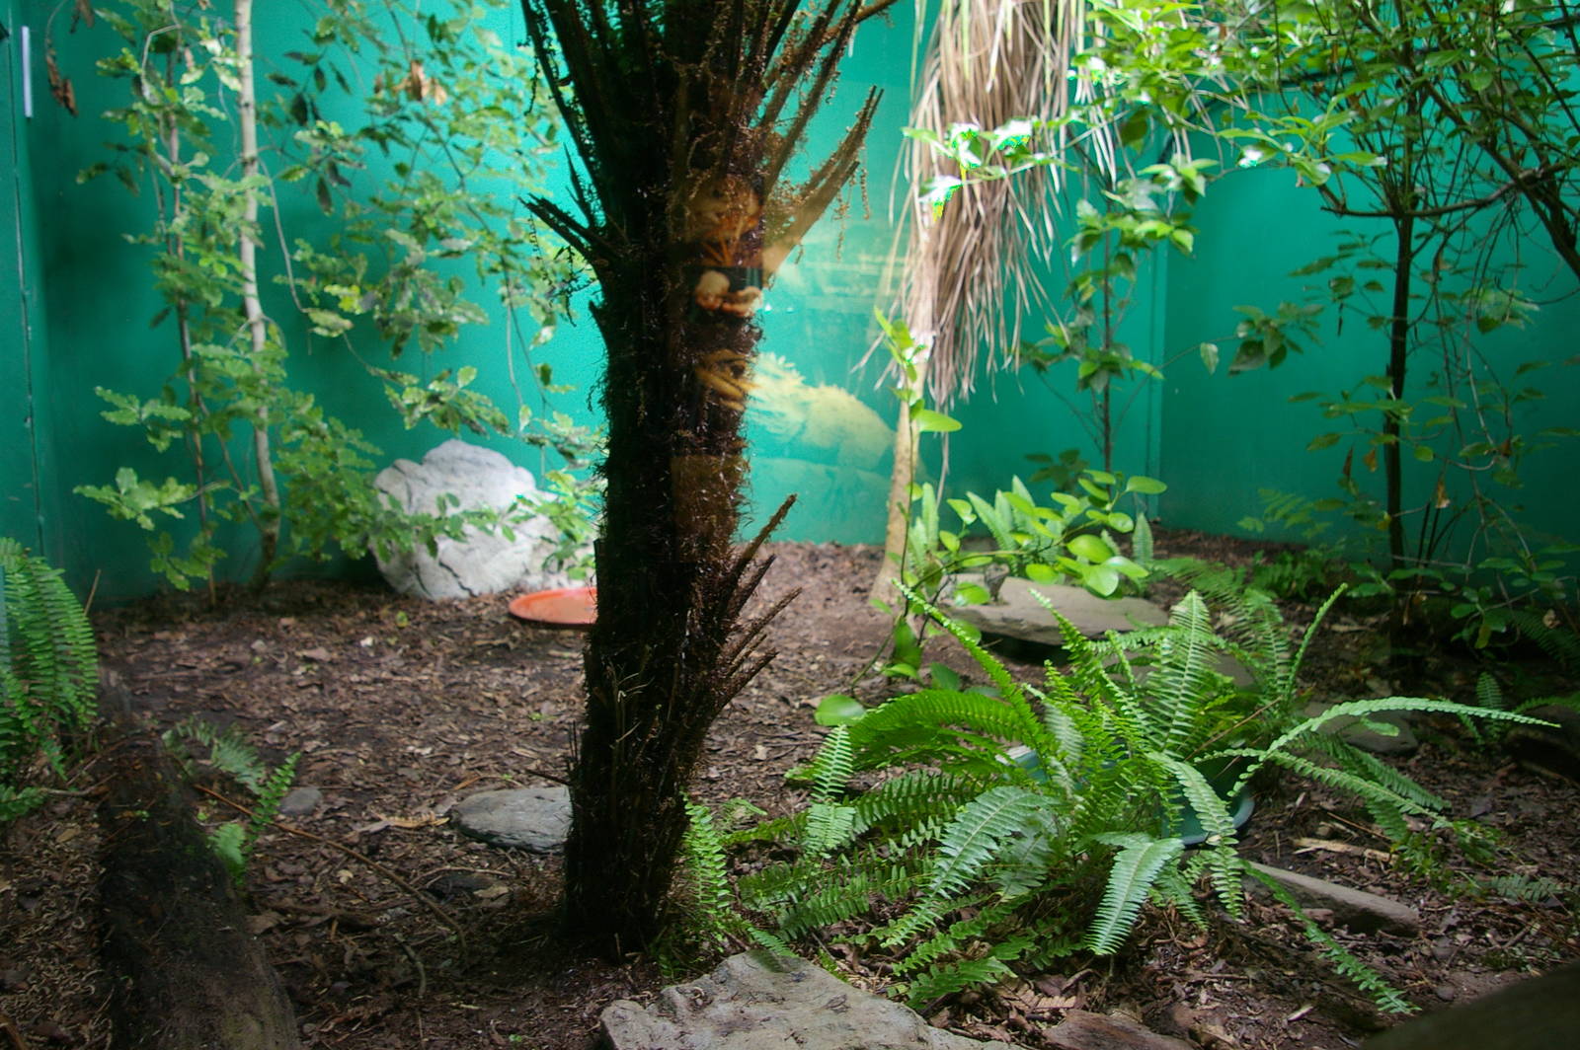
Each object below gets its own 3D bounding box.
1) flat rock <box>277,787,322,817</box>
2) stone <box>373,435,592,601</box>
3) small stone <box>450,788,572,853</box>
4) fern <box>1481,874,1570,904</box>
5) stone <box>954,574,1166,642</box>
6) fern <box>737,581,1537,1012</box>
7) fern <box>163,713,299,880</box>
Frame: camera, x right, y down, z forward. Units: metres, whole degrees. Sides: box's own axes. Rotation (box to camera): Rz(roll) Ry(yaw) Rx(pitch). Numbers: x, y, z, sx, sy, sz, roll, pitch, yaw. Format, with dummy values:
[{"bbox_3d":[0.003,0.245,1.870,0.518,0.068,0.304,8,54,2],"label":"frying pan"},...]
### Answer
[{"bbox_3d":[-0.812,0.460,1.960,0.070,0.037,0.060,-2,7,-20],"label":"flat rock"},{"bbox_3d":[-1.053,-0.017,4.030,0.710,0.520,0.500,-2,7,-18],"label":"stone"},{"bbox_3d":[-0.420,0.470,1.880,0.240,0.060,0.180,-1,6,-12],"label":"small stone"},{"bbox_3d":[1.029,0.507,1.660,0.120,0.035,0.080,1,6,12],"label":"fern"},{"bbox_3d":[0.703,0.223,3.100,0.570,0.120,0.400,1,6,8],"label":"stone"},{"bbox_3d":[0.538,0.292,1.840,1.150,0.400,0.950,2,6,14],"label":"fern"},{"bbox_3d":[-0.840,0.414,1.780,0.190,0.200,0.170,-3,7,-24],"label":"fern"}]

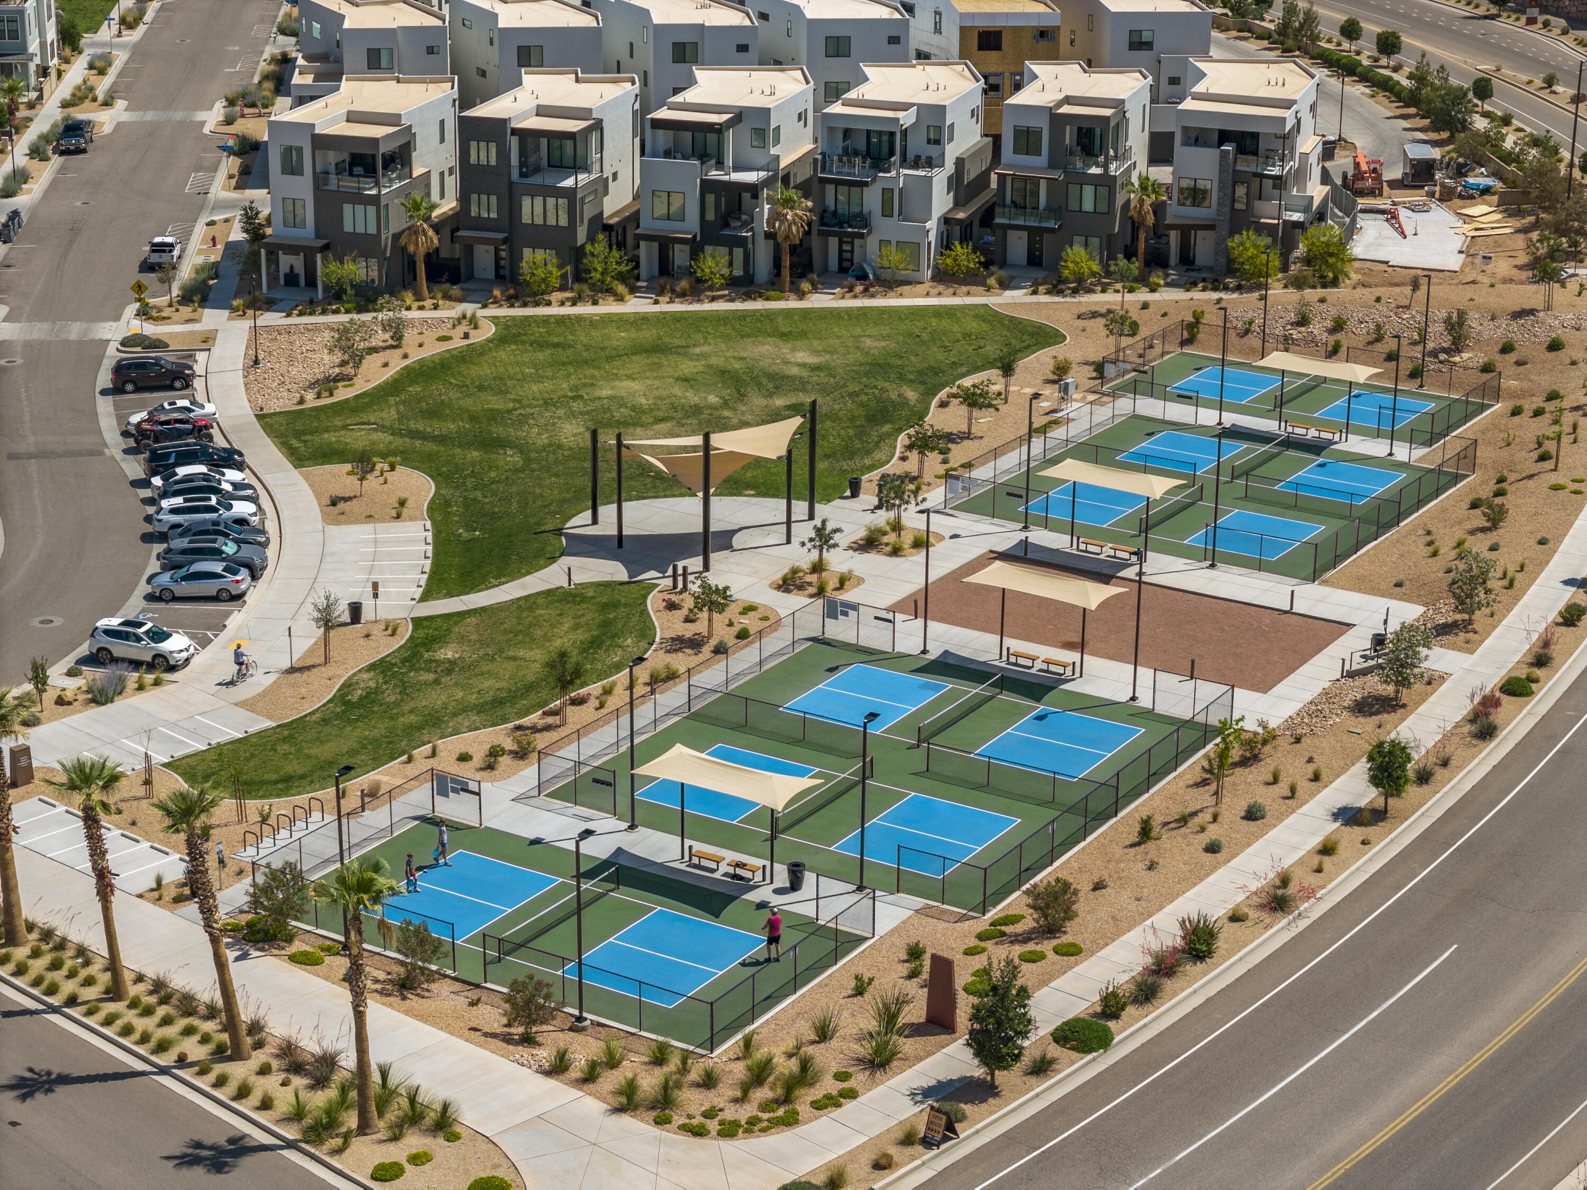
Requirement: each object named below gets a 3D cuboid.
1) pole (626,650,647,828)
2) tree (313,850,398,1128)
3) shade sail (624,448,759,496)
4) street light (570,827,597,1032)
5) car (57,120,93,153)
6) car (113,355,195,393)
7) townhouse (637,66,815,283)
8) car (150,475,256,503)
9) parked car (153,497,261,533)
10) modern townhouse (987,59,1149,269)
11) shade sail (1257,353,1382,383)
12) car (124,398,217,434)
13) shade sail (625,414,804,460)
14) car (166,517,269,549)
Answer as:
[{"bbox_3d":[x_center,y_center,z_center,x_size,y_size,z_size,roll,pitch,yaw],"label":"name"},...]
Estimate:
[{"bbox_3d":[-5.816,5.613,119.240,0.540,6.600,1.070,12,23,29],"label":"pole"},{"bbox_3d":[-13.259,12.360,97.922,2.700,8.950,2.700,-2,20,-8],"label":"tree"},{"bbox_3d":[-3.915,-6.193,149.700,9.171,1.510,6.443,-1,20,-6],"label":"shade sail"},{"bbox_3d":[-6.848,11.065,105.350,0.600,6.650,1.100,12,23,29],"label":"street light"},{"bbox_3d":[-54.994,-35.254,245.764,2.000,1.900,5.750,-1,20,-5],"label":"car"},{"bbox_3d":[-35.871,-12.472,179.985,4.670,1.720,1.880,-4,20,-13],"label":"car"},{"bbox_3d":[-3.973,-27.522,208.674,8.960,10.800,17.600,5,20,13],"label":"townhouse"},{"bbox_3d":[-29.446,-5.115,161.651,4.750,1.650,1.890,-4,20,-14],"label":"car"},{"bbox_3d":[-28.584,-3.826,156.141,5.060,1.770,1.980,-3,20,-10],"label":"parked car"},{"bbox_3d":[18.052,-27.940,209.856,8.670,10.800,17.600,5,20,13],"label":"modern townhouse"},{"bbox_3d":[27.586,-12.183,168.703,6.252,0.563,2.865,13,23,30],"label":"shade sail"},{"bbox_3d":[-33.821,-9.767,174.840,4.800,1.450,1.830,-8,21,-23],"label":"car"},{"bbox_3d":[-3.868,-7.031,149.464,9.230,1.570,6.392,-1,20,-6],"label":"shade sail"},{"bbox_3d":[-27.460,-2.719,153.575,4.800,1.450,1.840,-2,20,-7],"label":"car"}]

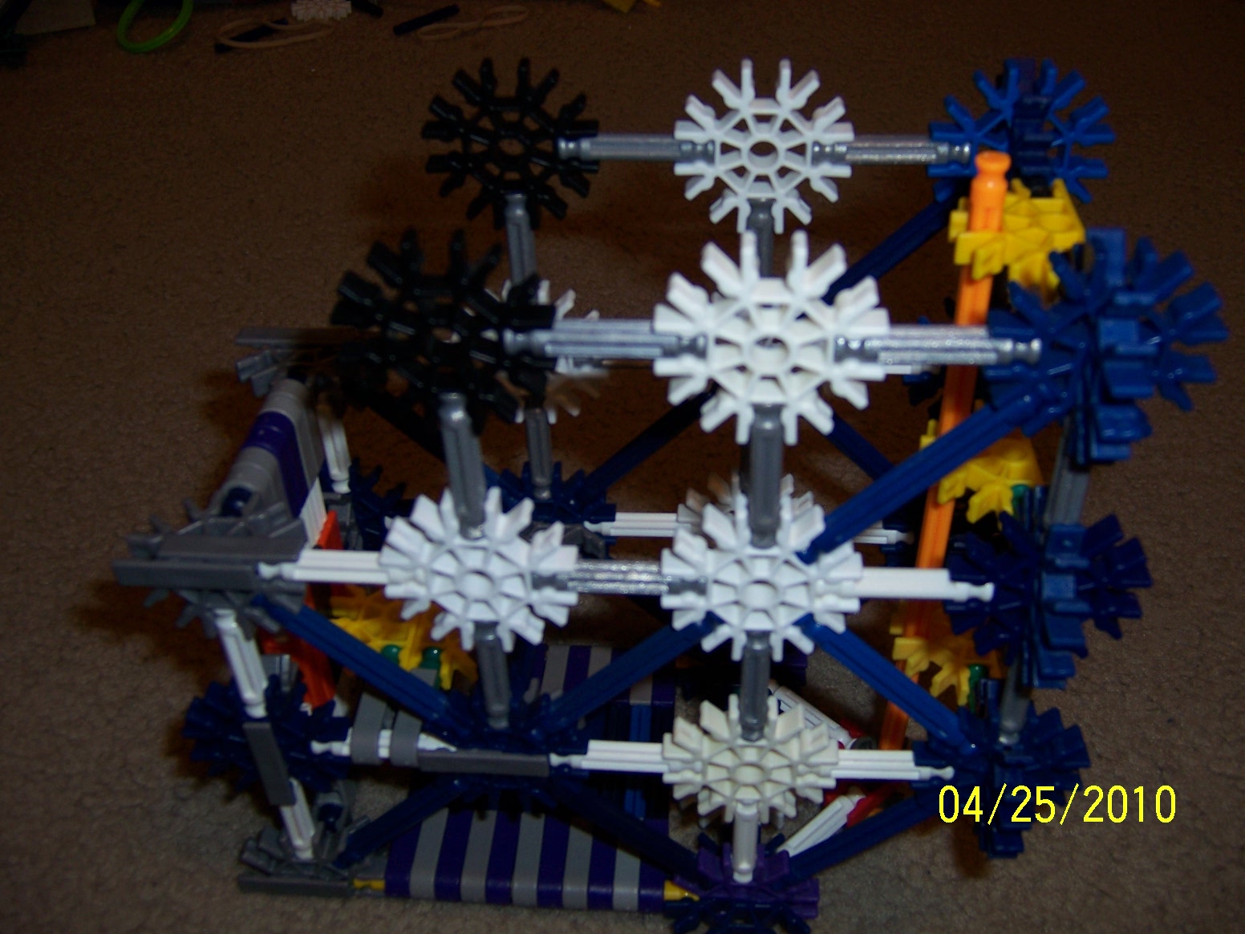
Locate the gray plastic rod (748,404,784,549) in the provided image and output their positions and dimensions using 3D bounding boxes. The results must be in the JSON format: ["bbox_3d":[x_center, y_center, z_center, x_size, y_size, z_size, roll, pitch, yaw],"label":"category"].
[{"bbox_3d":[0.025,0.002,0.206,0.006,0.033,0.006,1,38,5],"label":"gray plastic rod"}]

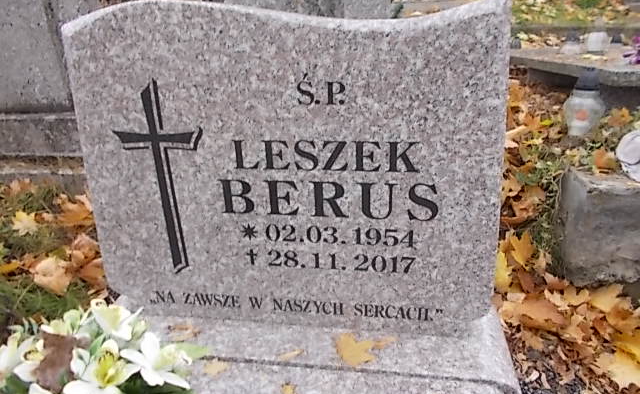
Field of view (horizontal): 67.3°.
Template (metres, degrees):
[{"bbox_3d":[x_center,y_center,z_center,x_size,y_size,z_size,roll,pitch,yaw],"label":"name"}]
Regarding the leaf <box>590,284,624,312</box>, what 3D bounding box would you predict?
[{"bbox_3d":[0.628,0.220,1.050,0.080,0.025,0.075,16,31,32],"label":"leaf"}]

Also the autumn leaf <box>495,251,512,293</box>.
[{"bbox_3d":[0.418,0.173,1.100,0.050,0.040,0.100,9,28,22],"label":"autumn leaf"}]

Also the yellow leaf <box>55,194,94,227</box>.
[{"bbox_3d":[-0.738,0.038,1.450,0.115,0.045,0.100,-16,29,-26],"label":"yellow leaf"}]

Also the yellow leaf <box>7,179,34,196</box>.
[{"bbox_3d":[-1.009,-0.032,1.620,0.090,0.030,0.065,-19,30,-30],"label":"yellow leaf"}]

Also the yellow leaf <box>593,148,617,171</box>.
[{"bbox_3d":[0.645,-0.085,1.090,0.052,0.038,0.050,13,30,29],"label":"yellow leaf"}]

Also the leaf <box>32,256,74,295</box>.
[{"bbox_3d":[-0.659,0.193,1.180,0.095,0.040,0.105,-19,30,-30],"label":"leaf"}]

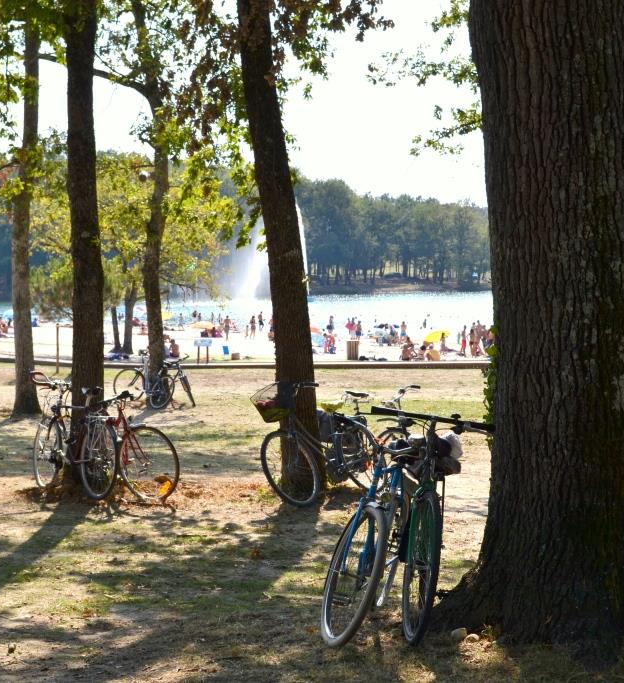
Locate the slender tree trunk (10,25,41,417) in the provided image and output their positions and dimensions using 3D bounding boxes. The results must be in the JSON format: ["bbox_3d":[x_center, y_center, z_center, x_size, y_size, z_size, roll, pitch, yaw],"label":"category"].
[{"bbox_3d":[-5.270,-2.380,26.800,0.520,7.600,0.500,0,3,0],"label":"slender tree trunk"}]

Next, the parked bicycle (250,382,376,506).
[{"bbox_3d":[0.080,0.890,13.120,0.630,1.070,1.750,3,4,43],"label":"parked bicycle"}]

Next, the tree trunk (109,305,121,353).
[{"bbox_3d":[-10.200,-0.660,75.000,0.500,2.700,0.420,0,3,0],"label":"tree trunk"}]

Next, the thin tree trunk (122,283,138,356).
[{"bbox_3d":[-9.400,-1.130,75.000,0.650,3.900,0.520,0,3,0],"label":"thin tree trunk"}]

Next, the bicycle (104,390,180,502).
[{"bbox_3d":[-1.730,0.930,13.550,0.600,1.010,1.720,-2,3,-29],"label":"bicycle"}]

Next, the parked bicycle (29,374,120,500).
[{"bbox_3d":[-2.170,0.860,13.200,0.600,1.060,1.720,-2,4,-36],"label":"parked bicycle"}]

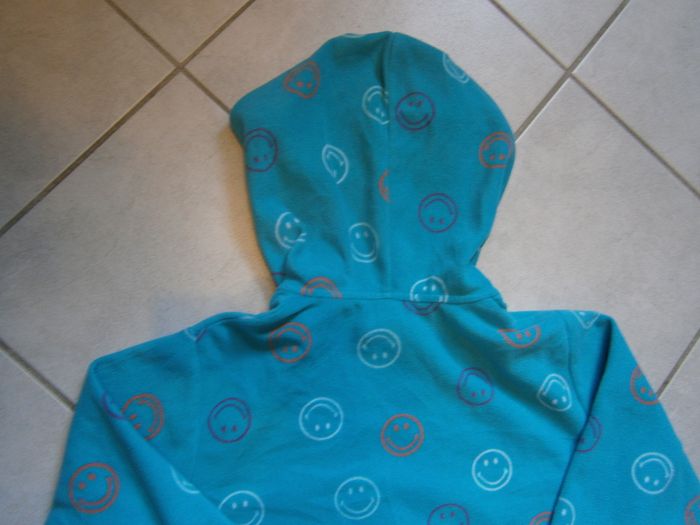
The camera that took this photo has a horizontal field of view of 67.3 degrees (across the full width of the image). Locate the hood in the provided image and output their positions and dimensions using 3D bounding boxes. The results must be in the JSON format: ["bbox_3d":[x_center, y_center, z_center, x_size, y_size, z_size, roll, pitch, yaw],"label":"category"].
[{"bbox_3d":[0.028,-0.098,0.523,0.292,0.070,0.285,2,82,-10],"label":"hood"}]

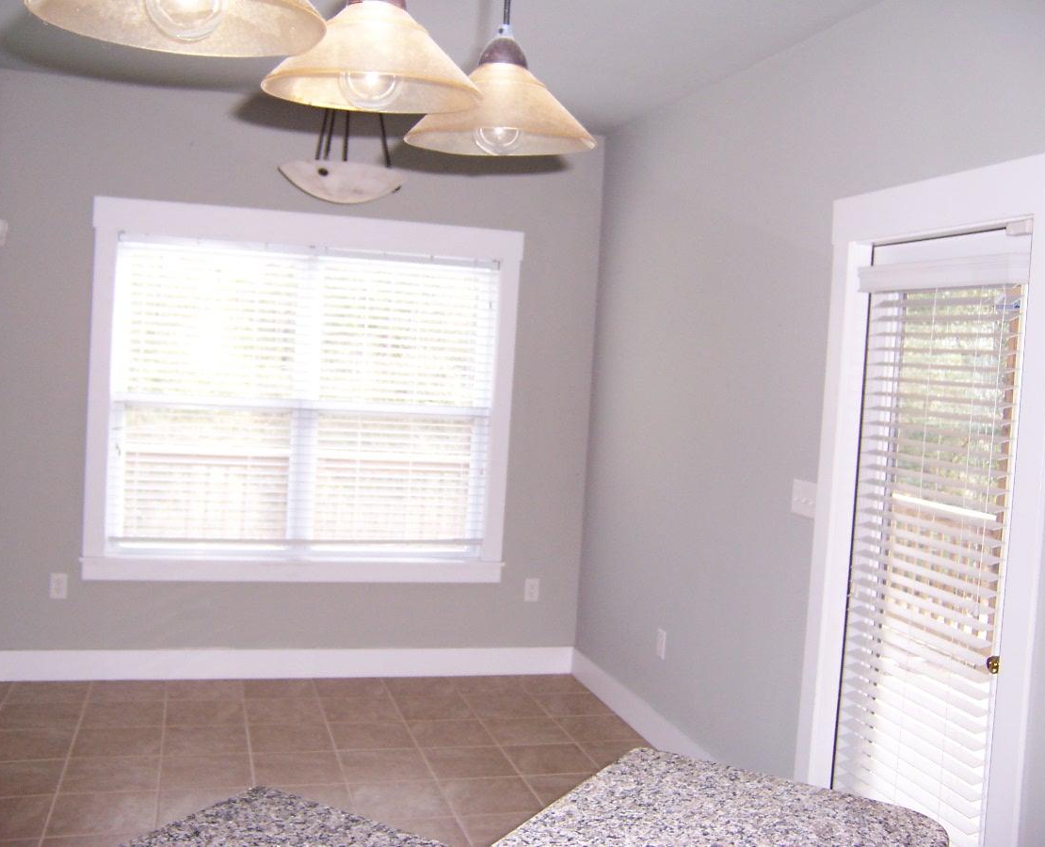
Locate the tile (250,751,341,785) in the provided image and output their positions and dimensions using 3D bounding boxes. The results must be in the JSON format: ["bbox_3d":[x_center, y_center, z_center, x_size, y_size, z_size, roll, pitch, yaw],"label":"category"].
[{"bbox_3d":[-0.852,1.317,4.099,0.330,0.010,0.330,3,3,-17],"label":"tile"}]

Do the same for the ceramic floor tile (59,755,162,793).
[{"bbox_3d":[-1.487,1.277,3.897,0.330,0.010,0.330,3,3,-17],"label":"ceramic floor tile"}]

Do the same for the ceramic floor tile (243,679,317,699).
[{"bbox_3d":[-1.127,1.239,5.020,0.328,0.010,0.328,3,3,-17],"label":"ceramic floor tile"}]

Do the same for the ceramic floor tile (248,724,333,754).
[{"bbox_3d":[-0.947,1.294,4.418,0.330,0.010,0.330,3,3,-17],"label":"ceramic floor tile"}]

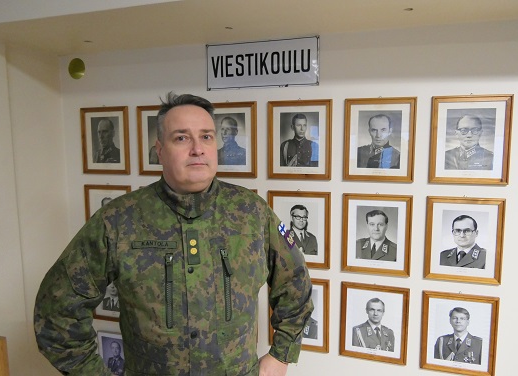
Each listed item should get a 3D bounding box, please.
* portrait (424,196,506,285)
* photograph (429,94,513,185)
[{"bbox_3d":[0.803,0.204,1.540,0.275,0.334,0.025,2,6,16],"label":"portrait"},{"bbox_3d":[0.805,-0.182,1.497,0.275,0.334,0.025,2,6,16],"label":"photograph"}]

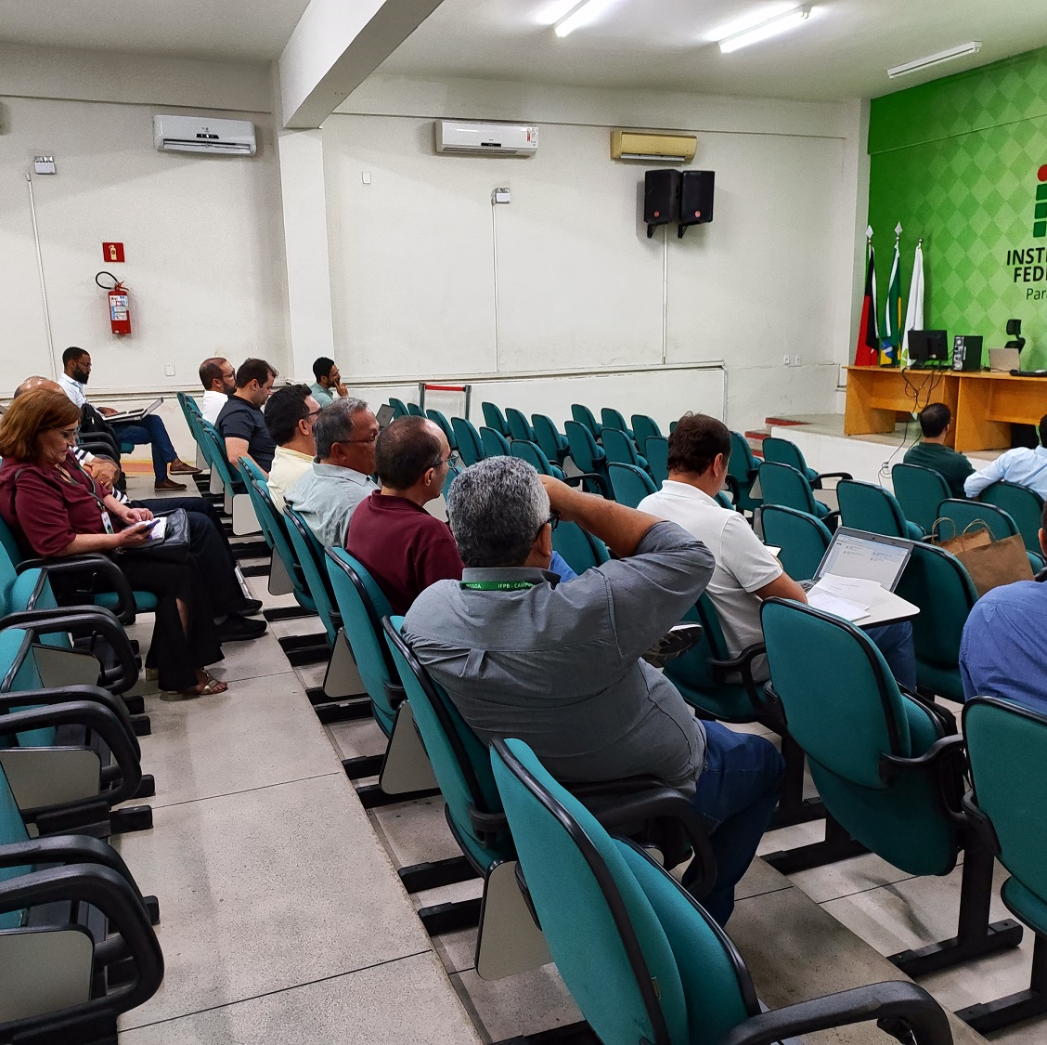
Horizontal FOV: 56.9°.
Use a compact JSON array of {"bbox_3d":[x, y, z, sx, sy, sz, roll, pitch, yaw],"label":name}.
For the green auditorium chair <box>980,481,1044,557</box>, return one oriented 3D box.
[{"bbox_3d":[2.975,0.217,5.491,0.570,0.860,0.660,-6,13,-22],"label":"green auditorium chair"}]

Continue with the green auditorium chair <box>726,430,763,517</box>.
[{"bbox_3d":[1.921,-0.329,7.968,0.550,0.870,0.620,-6,13,-21],"label":"green auditorium chair"}]

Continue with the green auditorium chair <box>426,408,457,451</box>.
[{"bbox_3d":[-0.524,-0.571,8.815,0.570,0.860,0.660,-6,13,-22],"label":"green auditorium chair"}]

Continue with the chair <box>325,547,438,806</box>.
[{"bbox_3d":[-0.228,0.512,2.847,0.570,0.860,0.660,-6,13,-22],"label":"chair"}]

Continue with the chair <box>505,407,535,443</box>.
[{"bbox_3d":[0.144,-0.697,9.832,0.550,0.920,0.650,-6,13,-22],"label":"chair"}]

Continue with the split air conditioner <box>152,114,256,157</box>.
[{"bbox_3d":[-3.320,-4.041,10.134,0.988,0.320,0.230,-6,13,-21],"label":"split air conditioner"}]

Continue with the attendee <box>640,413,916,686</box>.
[{"bbox_3d":[0.832,0.308,3.248,0.800,1.330,0.600,-3,12,-10],"label":"attendee"}]

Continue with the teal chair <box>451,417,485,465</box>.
[{"bbox_3d":[-0.239,-0.423,8.082,0.570,0.860,0.660,-6,13,-22],"label":"teal chair"}]

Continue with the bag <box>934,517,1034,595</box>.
[{"bbox_3d":[1.735,0.209,3.669,0.330,0.440,0.170,-6,13,-21],"label":"bag"}]

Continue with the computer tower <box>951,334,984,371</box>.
[{"bbox_3d":[4.453,-1.690,9.673,0.310,0.360,0.150,-7,13,-27],"label":"computer tower"}]

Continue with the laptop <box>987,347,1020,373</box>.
[{"bbox_3d":[4.900,-1.627,9.758,0.250,0.240,0.355,-6,13,-21],"label":"laptop"}]

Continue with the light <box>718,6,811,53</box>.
[{"bbox_3d":[2.215,-4.549,8.989,0.130,0.110,1.240,-6,13,-22],"label":"light"}]

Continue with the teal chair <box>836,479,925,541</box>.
[{"bbox_3d":[1.942,0.211,5.035,0.540,0.841,0.610,-6,13,-22],"label":"teal chair"}]

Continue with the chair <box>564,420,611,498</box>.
[{"bbox_3d":[0.719,-0.419,8.359,0.570,0.860,0.660,-6,13,-22],"label":"chair"}]

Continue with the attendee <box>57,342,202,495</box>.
[{"bbox_3d":[-3.287,-0.863,8.109,1.030,1.218,0.520,-6,13,-22],"label":"attendee"}]

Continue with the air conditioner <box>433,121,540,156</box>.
[{"bbox_3d":[-0.396,-4.192,10.557,1.100,0.305,0.220,-6,13,-22],"label":"air conditioner"}]

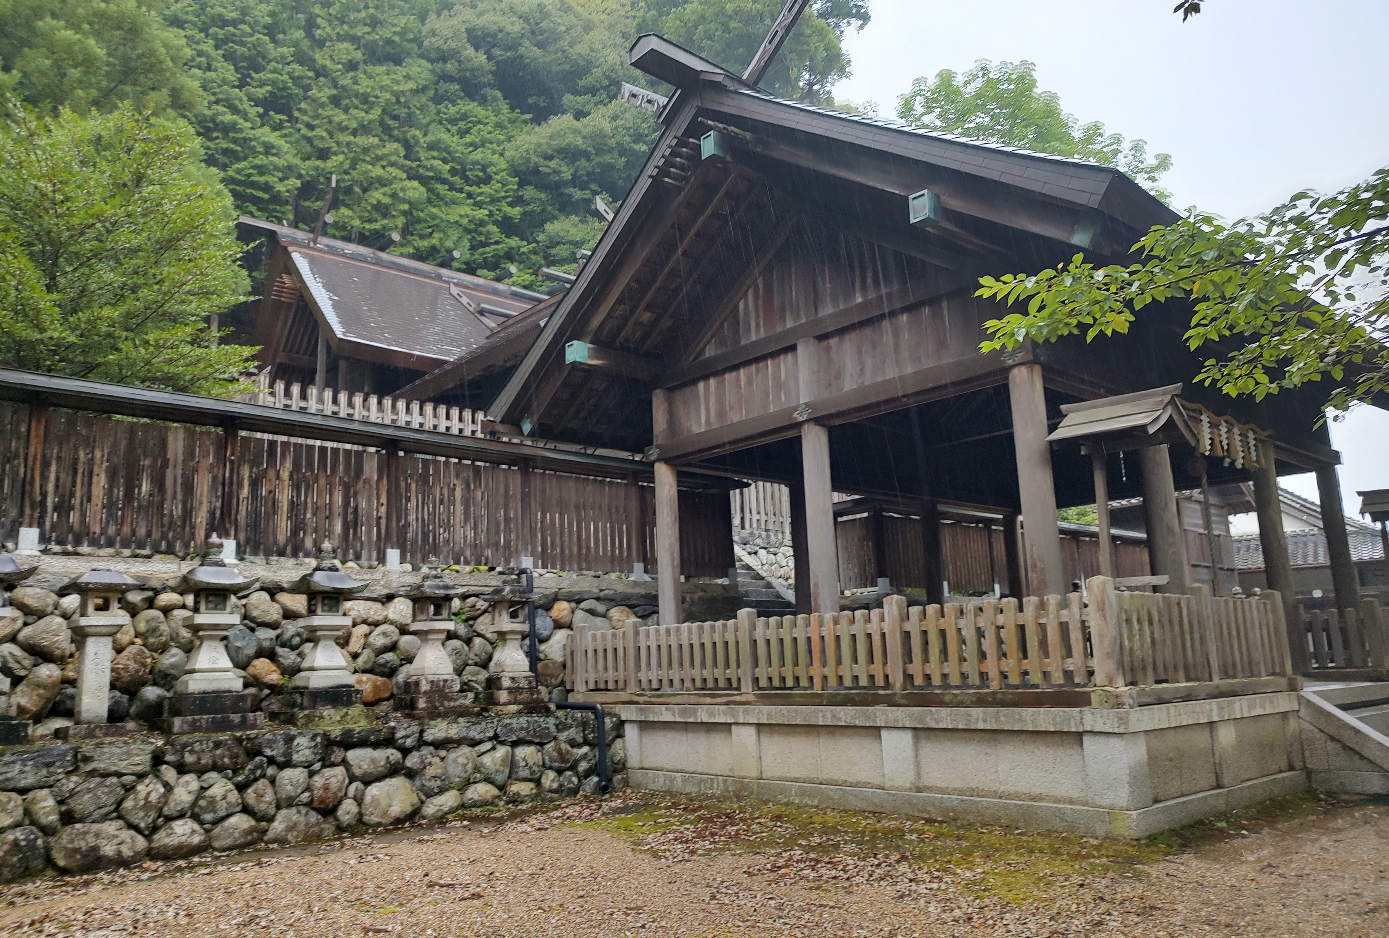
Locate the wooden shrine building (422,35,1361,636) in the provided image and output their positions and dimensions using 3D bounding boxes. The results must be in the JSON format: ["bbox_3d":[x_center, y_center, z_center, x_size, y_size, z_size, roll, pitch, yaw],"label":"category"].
[{"bbox_3d":[5.603,-0.417,16.380,16.275,7.847,9.591,9,-16,-43],"label":"wooden shrine building"}]

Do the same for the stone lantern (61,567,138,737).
[{"bbox_3d":[-5.600,1.722,9.022,0.601,1.564,0.601,9,-16,-43],"label":"stone lantern"}]

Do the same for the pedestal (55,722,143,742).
[{"bbox_3d":[-5.535,2.432,8.919,0.620,0.165,0.601,9,-16,-43],"label":"pedestal"}]

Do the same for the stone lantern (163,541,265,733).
[{"bbox_3d":[-4.903,1.642,9.797,0.814,2.000,0.814,9,-16,-43],"label":"stone lantern"}]

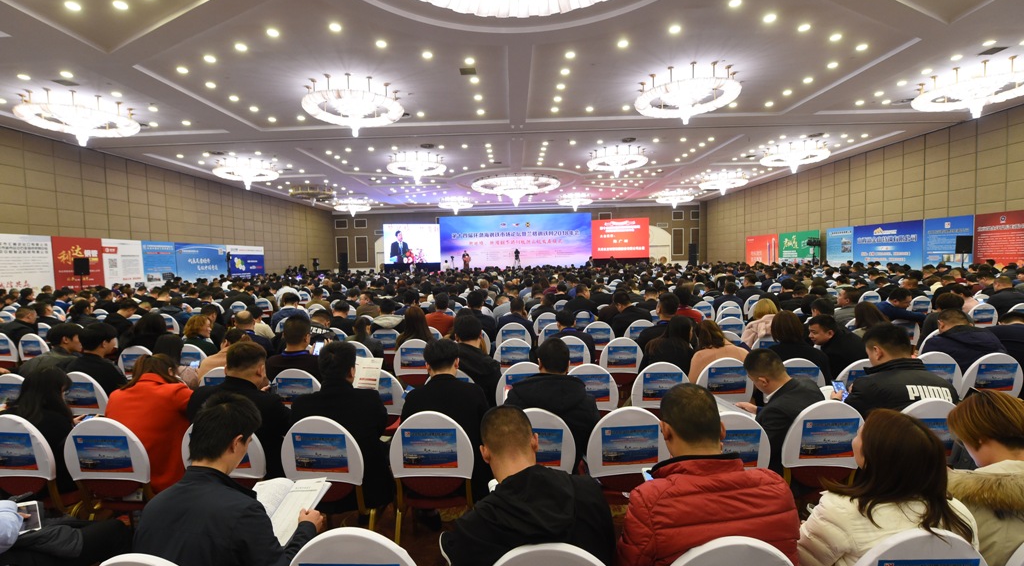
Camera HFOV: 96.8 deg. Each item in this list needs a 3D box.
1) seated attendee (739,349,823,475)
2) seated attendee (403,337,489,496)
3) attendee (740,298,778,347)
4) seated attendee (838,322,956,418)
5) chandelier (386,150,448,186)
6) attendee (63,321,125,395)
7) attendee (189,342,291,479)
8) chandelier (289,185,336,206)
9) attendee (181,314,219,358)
[{"bbox_3d":[1.547,0.958,2.835,0.540,1.170,0.820,-2,3,-20],"label":"seated attendee"},{"bbox_3d":[-0.376,0.954,2.845,0.510,1.285,0.680,-2,3,0],"label":"seated attendee"},{"bbox_3d":[2.503,0.787,4.779,0.480,1.265,0.730,-1,3,2],"label":"attendee"},{"bbox_3d":[2.185,0.876,2.853,0.580,1.300,0.800,-2,3,-8],"label":"seated attendee"},{"bbox_3d":[-4.536,-5.292,21.638,2.880,1.200,2.880,-1,3,0],"label":"chandelier"},{"bbox_3d":[-3.450,0.972,4.008,0.500,1.297,0.730,-1,3,8],"label":"attendee"},{"bbox_3d":[-1.574,1.000,2.824,0.580,1.280,0.750,-1,3,8],"label":"attendee"},{"bbox_3d":[-12.403,-5.419,28.340,2.900,1.200,2.900,-1,3,0],"label":"chandelier"},{"bbox_3d":[-3.393,0.946,5.187,0.470,1.225,0.730,-1,3,18],"label":"attendee"}]

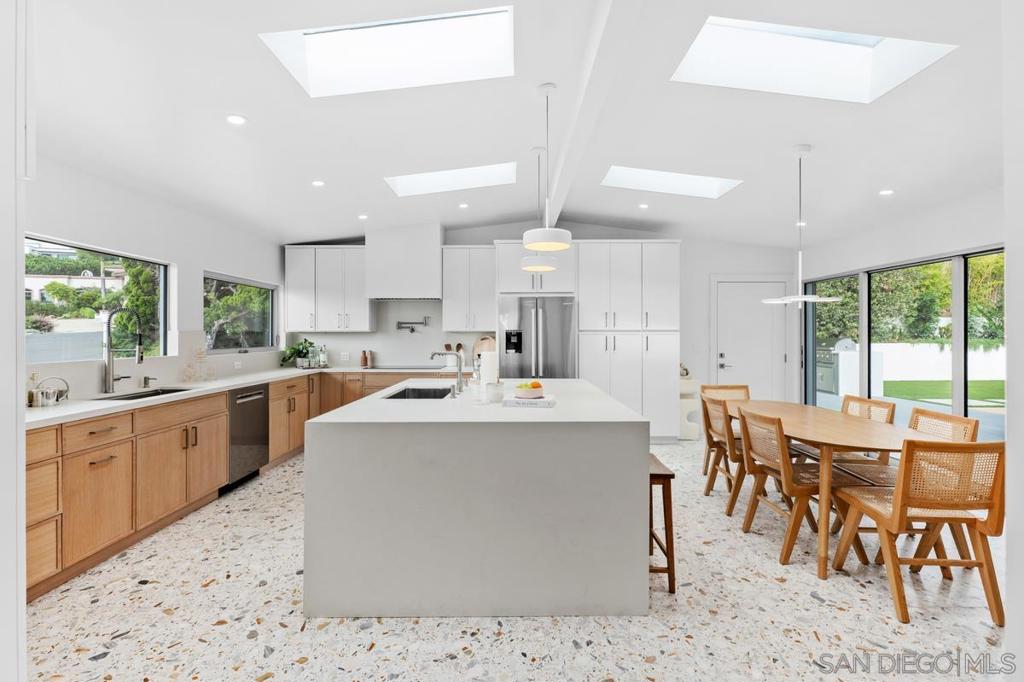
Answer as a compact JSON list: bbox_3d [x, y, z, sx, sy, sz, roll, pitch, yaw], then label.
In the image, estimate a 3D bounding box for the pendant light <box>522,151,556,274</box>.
[{"bbox_3d":[0.223,-1.070,3.687,0.289,0.959,0.289,0,1,0],"label":"pendant light"}]

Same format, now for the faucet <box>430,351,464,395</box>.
[{"bbox_3d":[-0.464,0.224,3.198,0.240,0.274,0.065,0,1,0],"label":"faucet"}]

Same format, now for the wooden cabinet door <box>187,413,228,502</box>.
[{"bbox_3d":[-2.321,0.877,3.470,0.025,0.580,0.466,0,1,0],"label":"wooden cabinet door"}]

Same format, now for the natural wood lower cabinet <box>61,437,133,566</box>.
[{"bbox_3d":[-2.635,0.897,2.594,0.607,0.586,0.462,0,1,0],"label":"natural wood lower cabinet"}]

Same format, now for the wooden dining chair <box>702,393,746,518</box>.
[{"bbox_3d":[1.813,0.861,3.523,0.540,0.820,0.480,0,1,0],"label":"wooden dining chair"}]

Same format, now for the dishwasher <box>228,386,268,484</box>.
[{"bbox_3d":[-2.601,0.804,4.031,0.605,0.773,0.610,0,1,0],"label":"dishwasher"}]

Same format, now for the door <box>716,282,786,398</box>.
[{"bbox_3d":[3.180,0.228,6.042,0.920,2.030,0.060,0,1,0],"label":"door"}]

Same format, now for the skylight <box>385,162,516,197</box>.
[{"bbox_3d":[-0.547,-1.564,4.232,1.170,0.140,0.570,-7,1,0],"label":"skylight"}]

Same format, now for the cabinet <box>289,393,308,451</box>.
[{"bbox_3d":[-2.620,0.872,4.966,0.607,0.573,0.420,0,1,0],"label":"cabinet"}]

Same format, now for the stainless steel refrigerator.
[{"bbox_3d":[0.306,0.355,5.697,0.913,1.785,0.710,0,1,0],"label":"stainless steel refrigerator"}]

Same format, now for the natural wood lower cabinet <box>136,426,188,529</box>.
[{"bbox_3d":[-2.610,0.844,3.054,0.580,0.645,0.455,0,1,0],"label":"natural wood lower cabinet"}]

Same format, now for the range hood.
[{"bbox_3d":[-1.336,-0.993,5.850,0.936,0.936,0.500,0,1,0],"label":"range hood"}]

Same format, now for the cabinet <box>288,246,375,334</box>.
[{"bbox_3d":[-2.334,-0.668,5.930,1.057,1.099,0.340,0,1,0],"label":"cabinet"}]

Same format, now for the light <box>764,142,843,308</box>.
[{"bbox_3d":[2.042,-0.801,3.215,0.557,1.141,0.506,0,1,0],"label":"light"}]

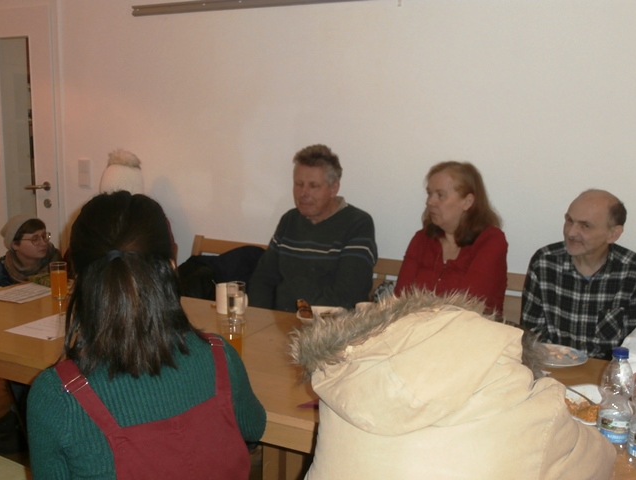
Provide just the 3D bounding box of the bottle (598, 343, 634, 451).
[{"bbox_3d":[0.634,0.341,1.469,0.069,0.227,0.069,7,11,27],"label":"bottle"}]

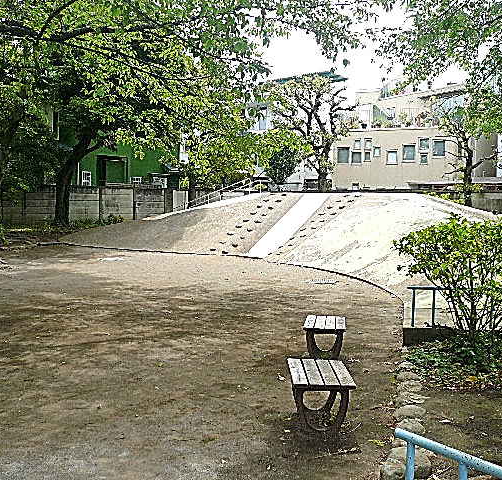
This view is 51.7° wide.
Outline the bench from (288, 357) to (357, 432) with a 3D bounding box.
[{"bbox_3d":[0.523,1.179,3.967,0.440,0.350,0.670,0,4,1],"label":"bench"}]

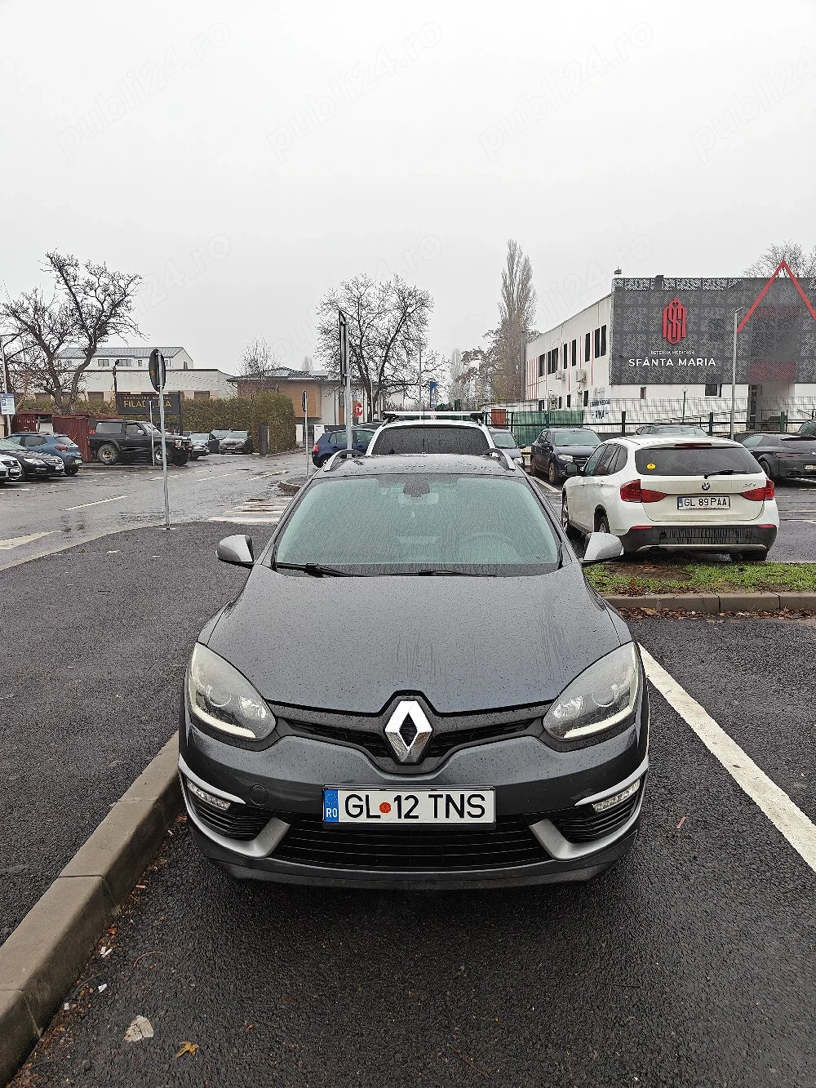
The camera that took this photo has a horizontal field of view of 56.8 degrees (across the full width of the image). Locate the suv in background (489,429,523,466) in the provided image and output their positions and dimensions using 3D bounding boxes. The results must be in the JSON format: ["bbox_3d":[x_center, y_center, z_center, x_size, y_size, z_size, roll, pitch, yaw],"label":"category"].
[{"bbox_3d":[2.211,-2.541,21.480,1.750,1.530,4.200,-1,9,0],"label":"suv in background"}]

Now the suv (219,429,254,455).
[{"bbox_3d":[-11.150,-6.784,49.400,1.780,1.570,4.300,-1,9,-4],"label":"suv"}]

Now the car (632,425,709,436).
[{"bbox_3d":[7.200,-2.532,20.900,1.780,1.480,4.400,0,9,2],"label":"car"}]

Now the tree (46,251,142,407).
[{"bbox_3d":[-16.162,-9.411,38.193,5.300,10.300,5.200,-1,9,0],"label":"tree"}]

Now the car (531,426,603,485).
[{"bbox_3d":[4.781,-2.667,22.108,1.740,1.520,4.350,-1,9,0],"label":"car"}]

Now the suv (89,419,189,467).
[{"bbox_3d":[-10.950,-4.177,31.200,4.100,1.850,1.800,1,9,10],"label":"suv"}]

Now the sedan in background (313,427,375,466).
[{"bbox_3d":[-1.394,-3.655,28.981,4.200,1.480,1.770,1,9,8],"label":"sedan in background"}]

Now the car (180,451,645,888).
[{"bbox_3d":[0.074,0.163,4.484,1.810,1.507,4.560,0,9,2],"label":"car"}]

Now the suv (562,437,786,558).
[{"bbox_3d":[3.202,-0.713,9.973,1.800,1.545,4.454,0,9,3],"label":"suv"}]

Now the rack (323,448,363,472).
[{"bbox_3d":[-0.432,-0.627,5.388,0.090,0.120,1.960,-1,9,1],"label":"rack"}]

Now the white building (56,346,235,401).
[{"bbox_3d":[-26.200,-14.938,76.000,17.000,9.800,14.000,-1,9,-3],"label":"white building"}]

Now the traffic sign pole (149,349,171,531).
[{"bbox_3d":[-3.803,-1.585,11.589,0.110,2.725,0.640,0,9,5],"label":"traffic sign pole"}]

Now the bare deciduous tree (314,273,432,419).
[{"bbox_3d":[-2.209,-10.999,46.169,7.300,10.600,7.100,-1,9,0],"label":"bare deciduous tree"}]

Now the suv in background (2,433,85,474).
[{"bbox_3d":[-13.460,-3.089,26.099,4.200,1.540,1.800,1,9,9],"label":"suv in background"}]

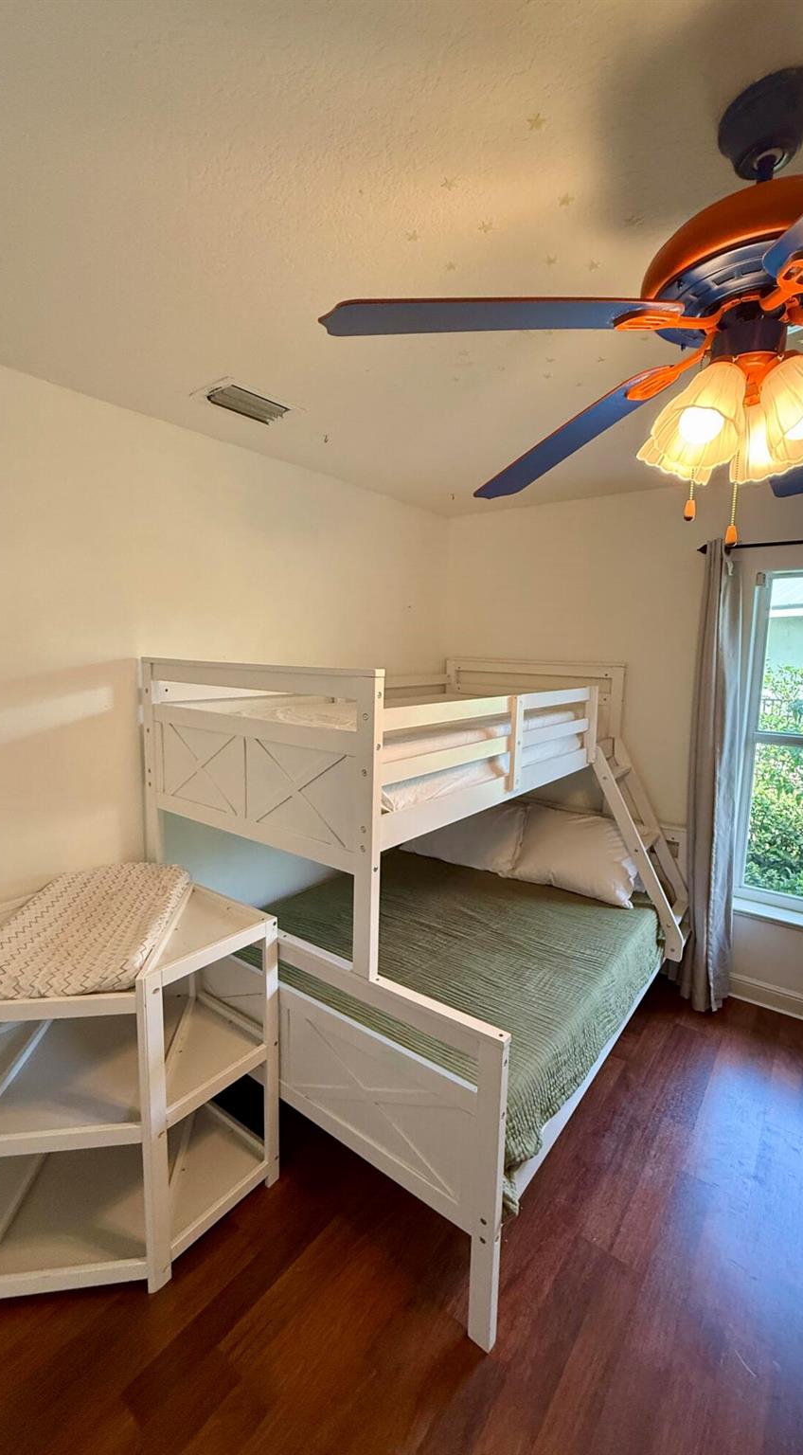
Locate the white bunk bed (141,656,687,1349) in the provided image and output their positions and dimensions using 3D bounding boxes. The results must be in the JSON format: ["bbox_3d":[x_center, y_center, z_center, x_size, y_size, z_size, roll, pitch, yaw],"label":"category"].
[{"bbox_3d":[0.277,0.542,2.499,1.499,1.619,1.976,7,10,37],"label":"white bunk bed"}]

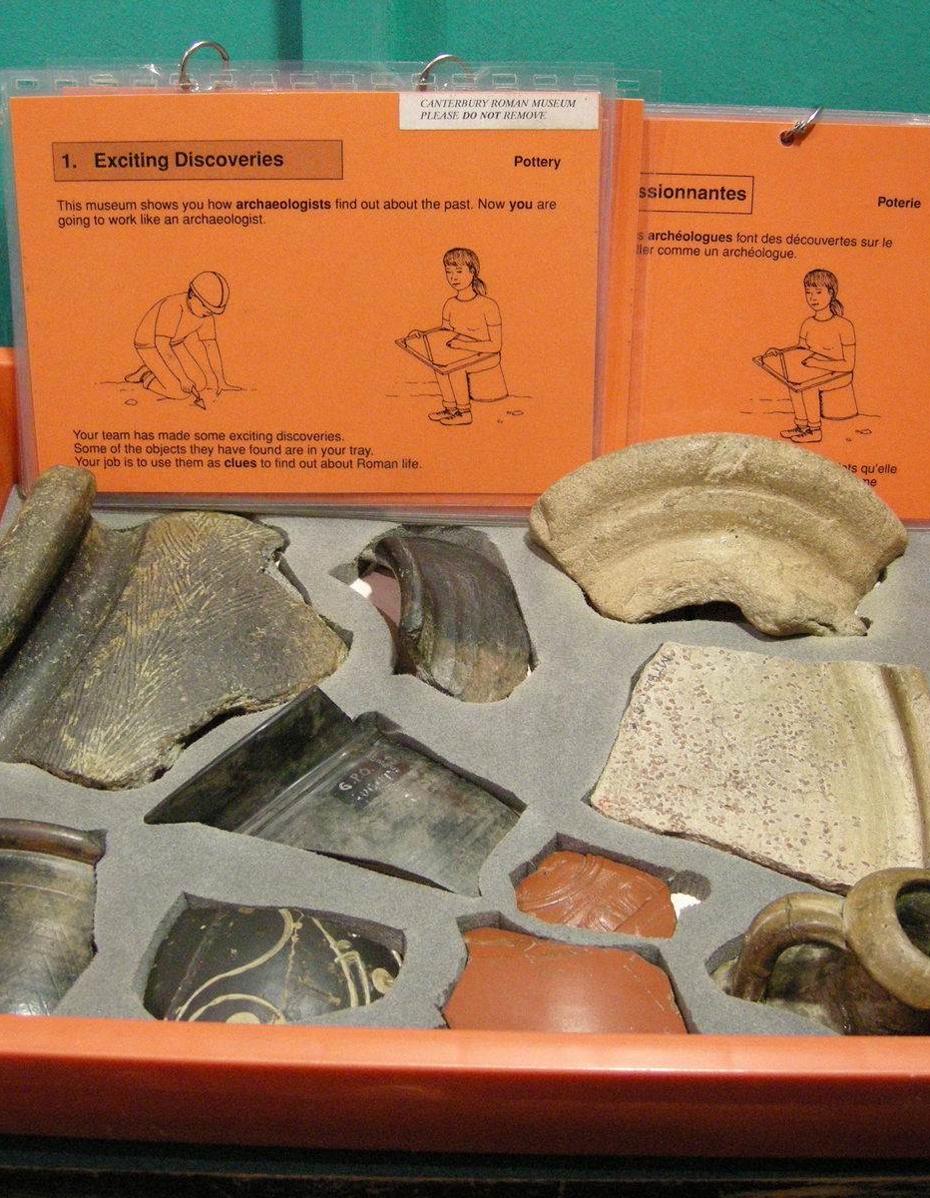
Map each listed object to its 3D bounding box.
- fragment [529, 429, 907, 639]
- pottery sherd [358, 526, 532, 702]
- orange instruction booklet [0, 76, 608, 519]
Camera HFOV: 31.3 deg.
[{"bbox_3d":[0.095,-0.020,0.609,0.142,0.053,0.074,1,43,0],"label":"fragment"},{"bbox_3d":[-0.005,0.010,0.603,0.060,0.040,0.083,1,43,0],"label":"pottery sherd"},{"bbox_3d":[-0.057,-0.110,0.613,0.217,0.159,0.012,0,19,1],"label":"orange instruction booklet"}]

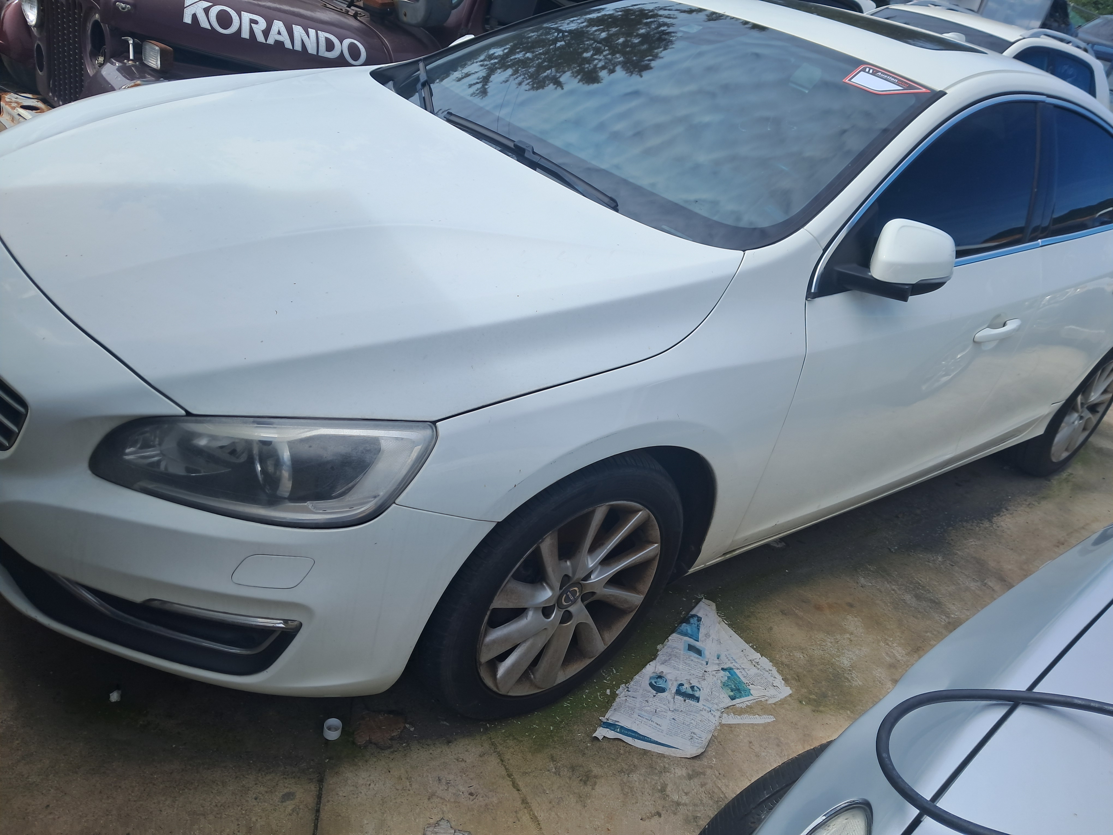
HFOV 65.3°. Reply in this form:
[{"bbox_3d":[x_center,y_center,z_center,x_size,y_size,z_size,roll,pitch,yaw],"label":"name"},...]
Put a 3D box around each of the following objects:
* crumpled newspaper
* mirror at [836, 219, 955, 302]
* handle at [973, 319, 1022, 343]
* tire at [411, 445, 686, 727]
[{"bbox_3d":[0.362,0.636,2.051,0.325,0.030,0.645,27,29,25],"label":"crumpled newspaper"},{"bbox_3d":[0.745,-0.337,1.866,0.165,0.175,0.210,-11,35,-39],"label":"mirror"},{"bbox_3d":[1.229,-0.241,2.418,0.258,0.042,0.050,-15,38,-37],"label":"handle"},{"bbox_3d":[-0.025,0.323,1.815,0.645,0.640,0.230,-11,35,-39],"label":"tire"}]

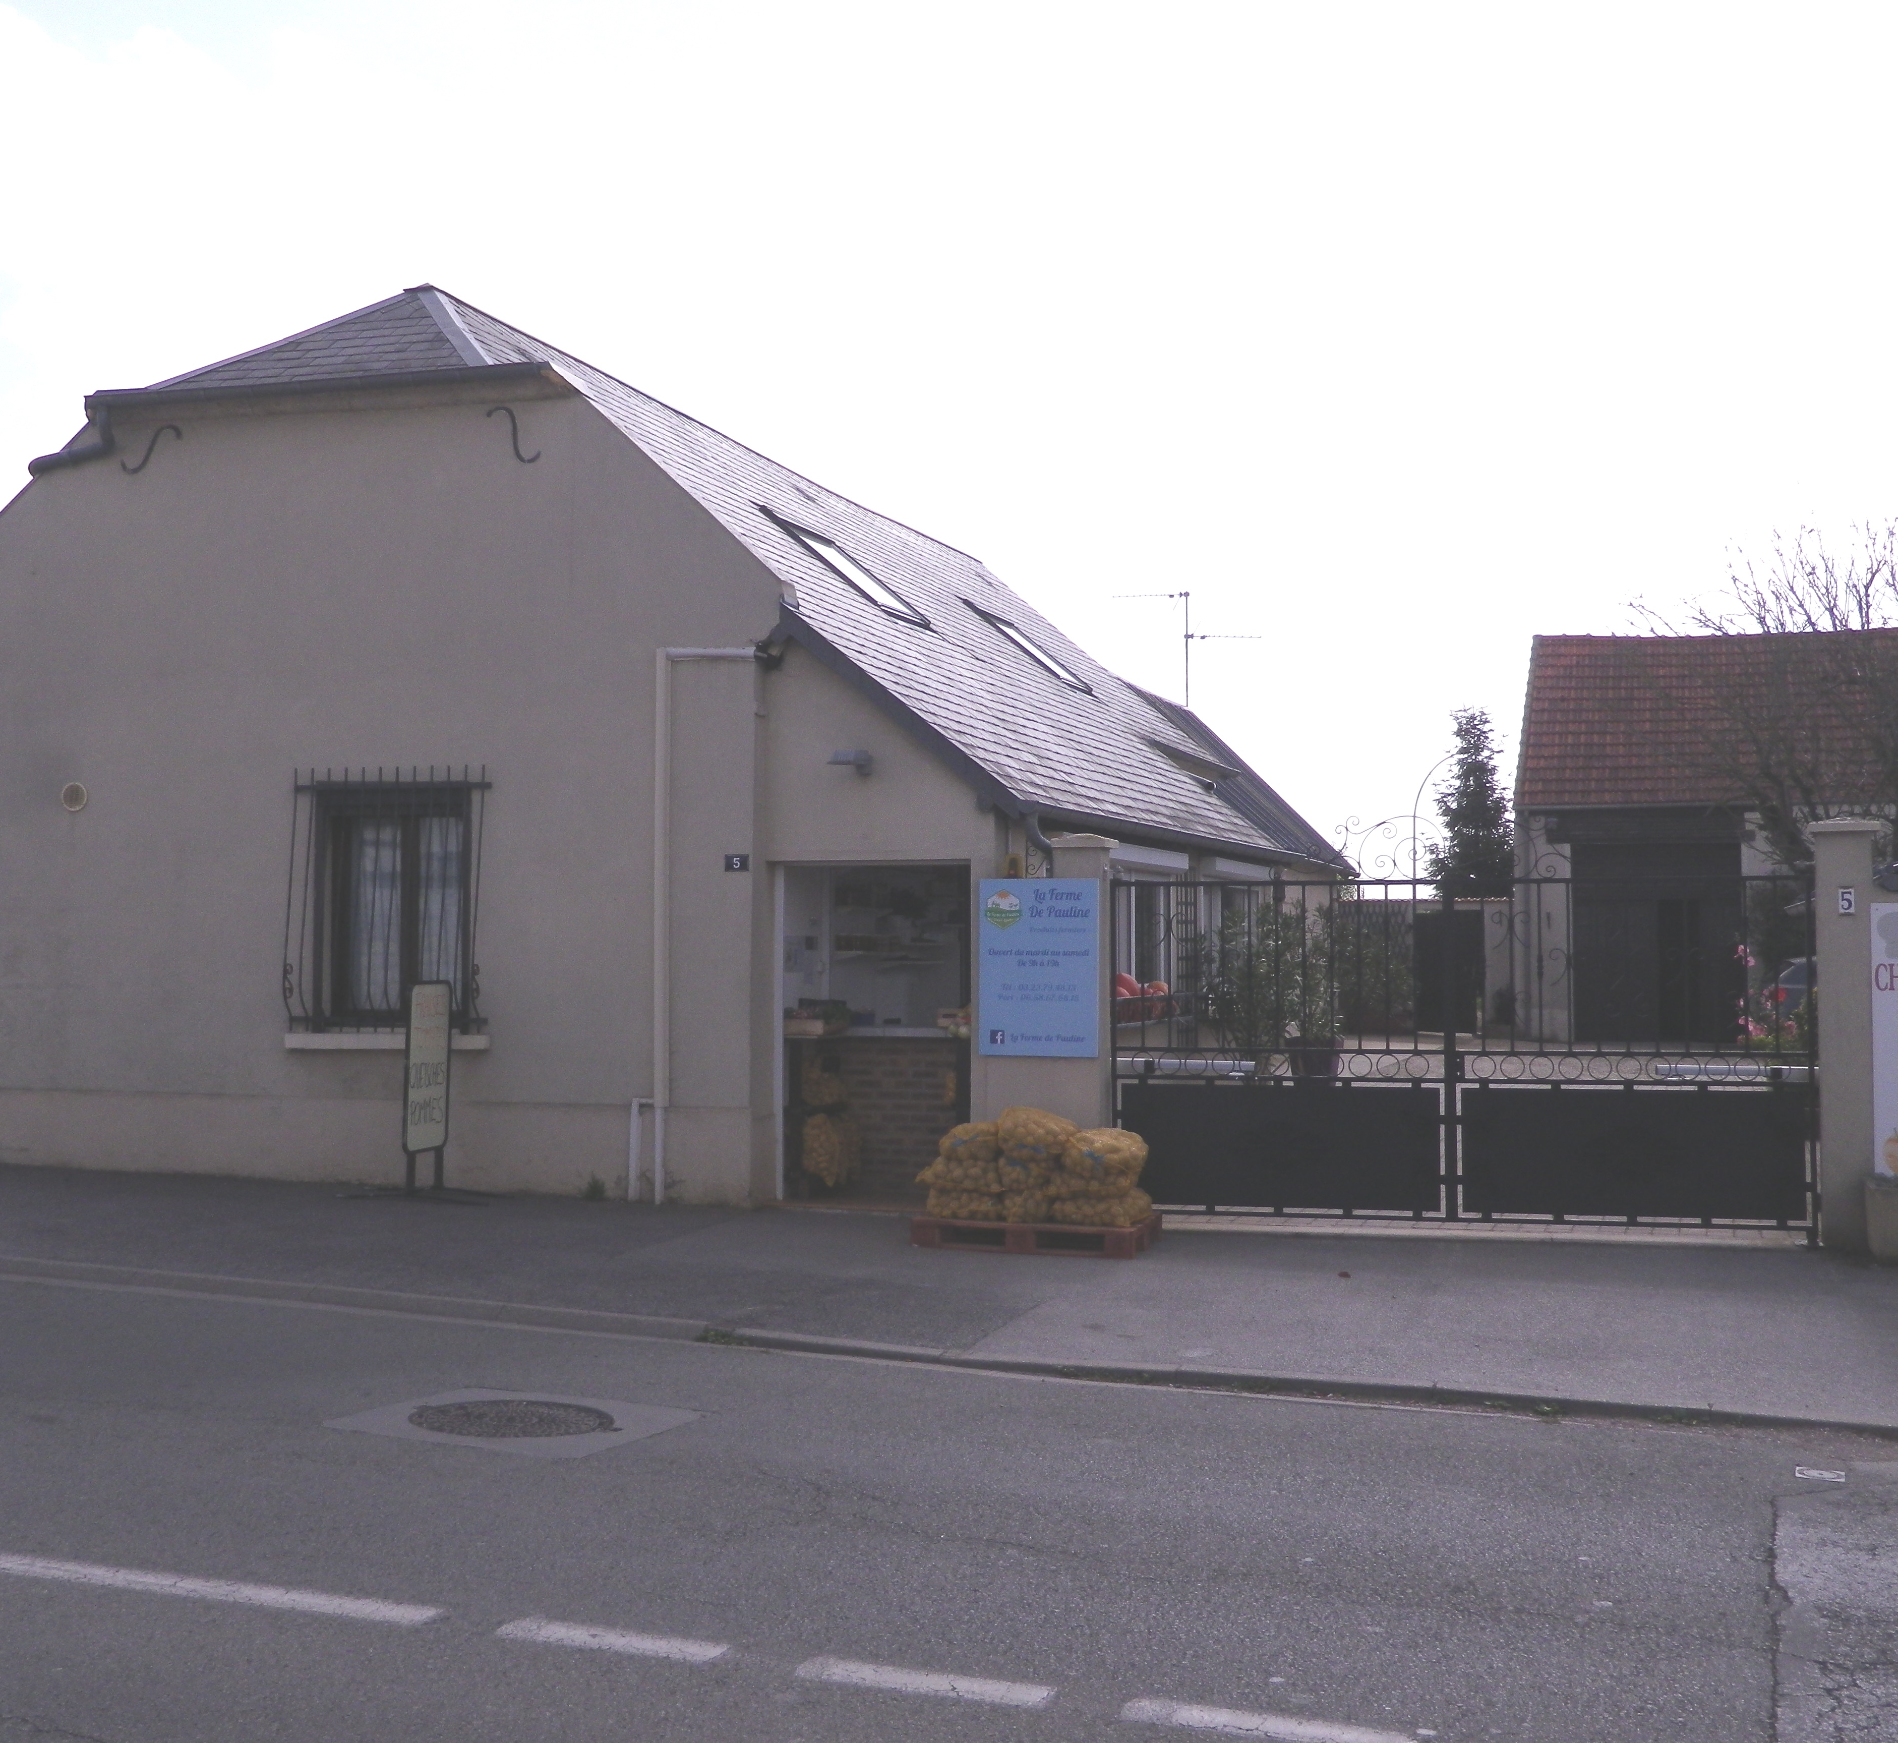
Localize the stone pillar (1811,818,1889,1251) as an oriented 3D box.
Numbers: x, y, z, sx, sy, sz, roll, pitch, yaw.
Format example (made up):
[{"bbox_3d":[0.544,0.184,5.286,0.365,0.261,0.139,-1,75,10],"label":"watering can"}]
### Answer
[{"bbox_3d":[4.805,0.874,11.846,0.360,2.290,0.360,-1,-2,16],"label":"stone pillar"}]

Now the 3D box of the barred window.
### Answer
[{"bbox_3d":[-3.527,0.177,13.905,1.300,1.620,0.270,-1,-2,16],"label":"barred window"}]

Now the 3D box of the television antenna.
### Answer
[{"bbox_3d":[2.866,-2.702,26.800,1.720,1.420,0.500,-1,-2,16],"label":"television antenna"}]

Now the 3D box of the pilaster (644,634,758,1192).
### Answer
[{"bbox_3d":[-1.497,0.321,13.795,0.710,3.441,0.260,0,-3,13],"label":"pilaster"}]

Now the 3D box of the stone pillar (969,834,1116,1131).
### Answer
[{"bbox_3d":[0.540,0.915,12.911,0.800,2.250,0.380,-1,-2,16],"label":"stone pillar"}]

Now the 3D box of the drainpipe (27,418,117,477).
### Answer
[{"bbox_3d":[-5.781,-2.786,14.590,0.570,0.340,0.220,-1,-2,16],"label":"drainpipe"}]

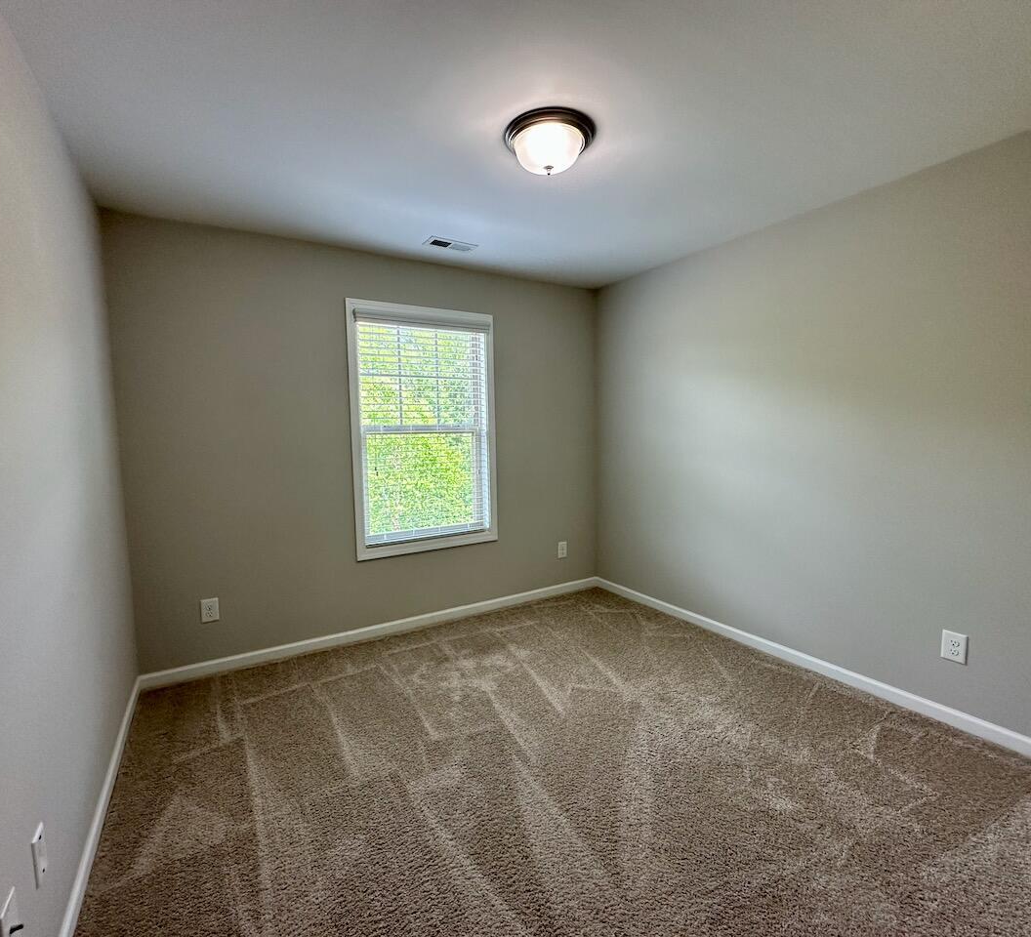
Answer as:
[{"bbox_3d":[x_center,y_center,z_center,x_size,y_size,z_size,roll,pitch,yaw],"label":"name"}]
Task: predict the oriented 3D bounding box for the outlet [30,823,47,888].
[{"bbox_3d":[-1.117,0.914,1.193,0.010,0.123,0.080,-4,5,-31],"label":"outlet"}]

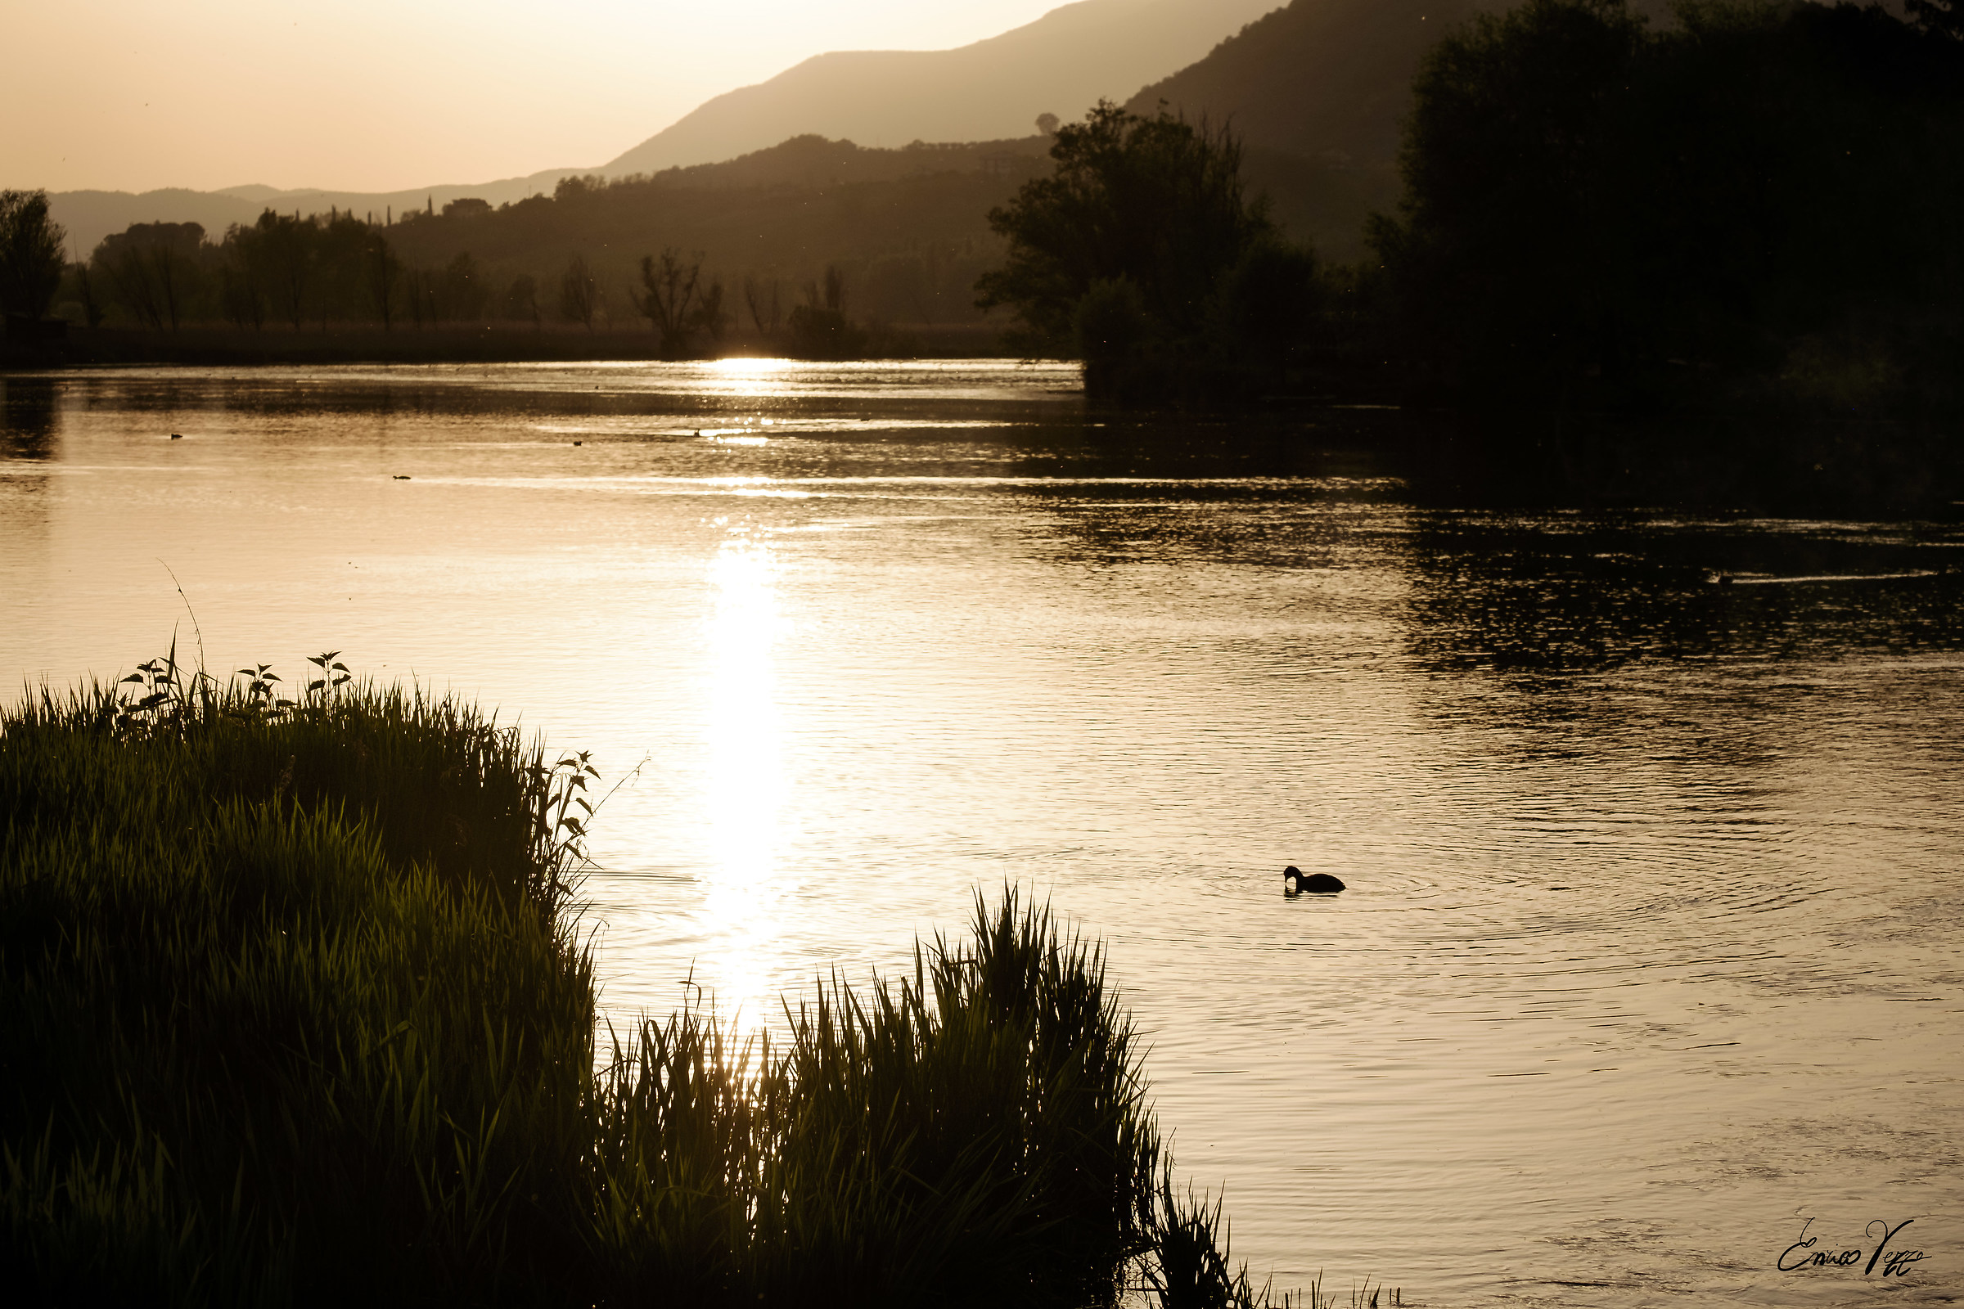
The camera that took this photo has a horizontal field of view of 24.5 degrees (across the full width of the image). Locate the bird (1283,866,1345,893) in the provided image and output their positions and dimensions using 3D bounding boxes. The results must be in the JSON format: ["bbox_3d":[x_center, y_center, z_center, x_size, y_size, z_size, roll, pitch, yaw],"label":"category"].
[{"bbox_3d":[1.875,1.276,25.500,0.345,0.170,0.170,0,4,2],"label":"bird"}]

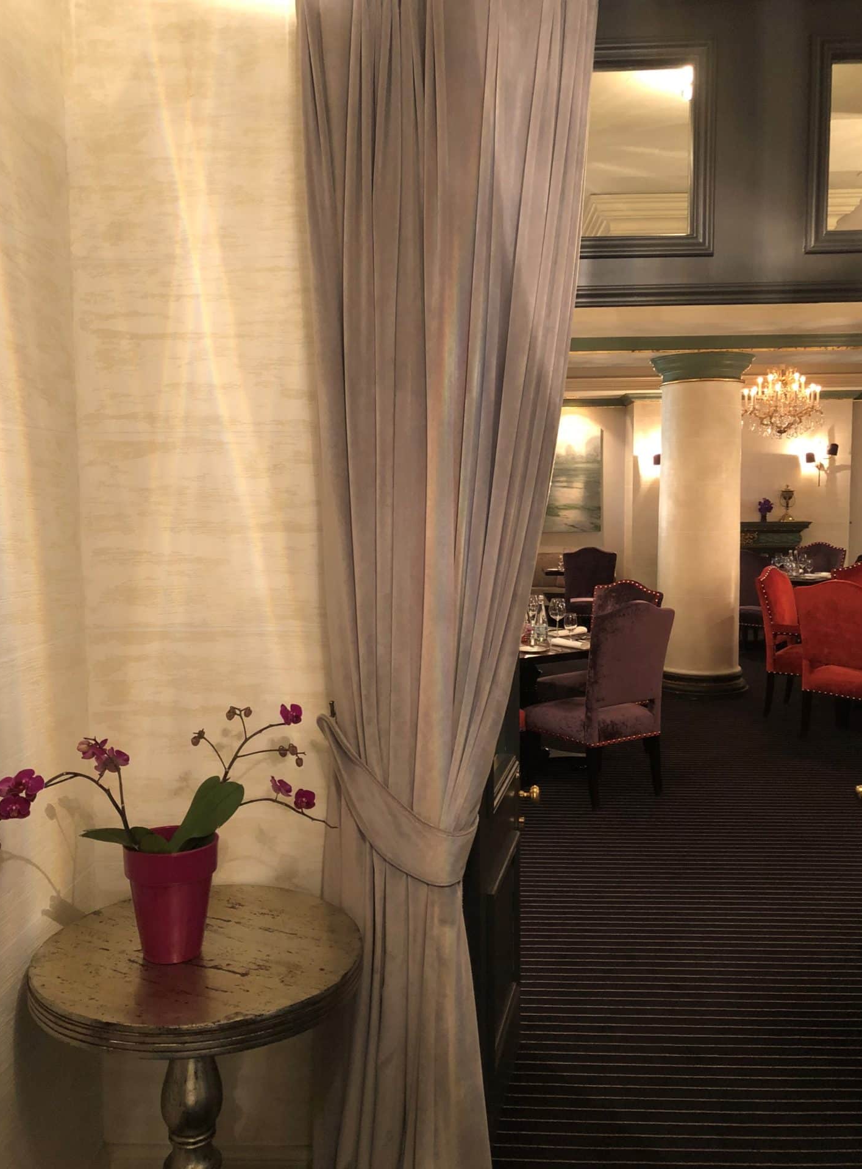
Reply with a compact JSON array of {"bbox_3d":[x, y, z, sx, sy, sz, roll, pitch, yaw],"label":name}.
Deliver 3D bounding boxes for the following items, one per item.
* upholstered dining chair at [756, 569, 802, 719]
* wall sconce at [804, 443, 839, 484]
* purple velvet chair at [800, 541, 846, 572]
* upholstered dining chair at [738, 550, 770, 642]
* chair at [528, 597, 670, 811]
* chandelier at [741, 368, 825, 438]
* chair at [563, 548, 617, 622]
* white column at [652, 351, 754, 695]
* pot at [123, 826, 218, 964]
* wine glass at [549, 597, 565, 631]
[{"bbox_3d":[2.824,0.417,6.983,0.650,1.080,0.600,3,6,35],"label":"upholstered dining chair"},{"bbox_3d":[5.015,-1.575,12.239,0.420,0.530,0.240,0,5,3],"label":"wall sconce"},{"bbox_3d":[4.426,0.070,10.904,0.600,1.080,0.640,3,6,38],"label":"purple velvet chair"},{"bbox_3d":[3.314,0.178,9.745,0.600,1.080,0.640,4,7,45],"label":"upholstered dining chair"},{"bbox_3d":[0.907,0.600,5.107,0.490,1.065,0.640,-3,5,-28],"label":"chair"},{"bbox_3d":[3.728,-1.944,10.080,0.910,0.780,0.910,0,5,3],"label":"chandelier"},{"bbox_3d":[1.785,0.113,10.670,0.600,1.080,0.640,0,5,9],"label":"chair"},{"bbox_3d":[2.286,-0.510,8.035,0.845,2.757,0.845,0,5,3],"label":"white column"},{"bbox_3d":[-0.447,0.539,1.638,0.157,0.197,0.157,0,5,0],"label":"pot"},{"bbox_3d":[0.776,0.198,5.847,0.100,0.220,0.100,0,5,3],"label":"wine glass"}]

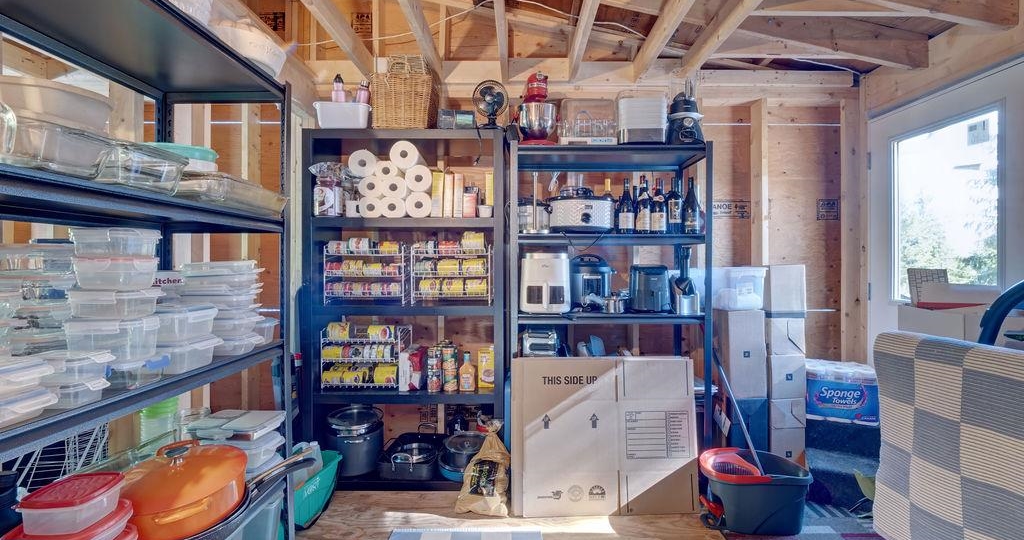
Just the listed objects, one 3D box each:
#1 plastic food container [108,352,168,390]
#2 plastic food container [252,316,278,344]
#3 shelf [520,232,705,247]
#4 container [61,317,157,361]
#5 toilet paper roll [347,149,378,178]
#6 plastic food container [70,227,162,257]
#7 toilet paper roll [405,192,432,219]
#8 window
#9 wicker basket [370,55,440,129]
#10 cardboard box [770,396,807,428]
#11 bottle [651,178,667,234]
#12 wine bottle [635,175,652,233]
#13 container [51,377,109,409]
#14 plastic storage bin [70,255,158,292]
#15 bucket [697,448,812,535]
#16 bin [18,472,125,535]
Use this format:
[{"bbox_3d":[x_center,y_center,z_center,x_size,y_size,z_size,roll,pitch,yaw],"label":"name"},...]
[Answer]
[{"bbox_3d":[-0.865,0.221,0.900,0.155,0.057,0.108,0,0,0],"label":"plastic food container"},{"bbox_3d":[-0.860,0.206,1.400,0.115,0.073,0.115,0,0,1],"label":"plastic food container"},{"bbox_3d":[0.507,-0.158,2.305,0.970,0.050,0.390,0,1,0],"label":"shelf"},{"bbox_3d":[-0.867,0.150,0.906,0.132,0.084,0.093,0,0,-1],"label":"container"},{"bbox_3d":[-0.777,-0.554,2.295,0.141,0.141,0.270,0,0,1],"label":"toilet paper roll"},{"bbox_3d":[-0.893,-0.060,0.941,0.123,0.063,0.102,0,0,0],"label":"plastic food container"},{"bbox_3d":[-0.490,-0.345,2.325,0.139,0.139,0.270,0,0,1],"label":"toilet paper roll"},{"bbox_3d":[2.140,-0.282,2.075,0.060,0.920,0.540,0,0,0],"label":"window"},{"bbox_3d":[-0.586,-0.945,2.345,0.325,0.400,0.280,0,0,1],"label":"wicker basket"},{"bbox_3d":[1.448,0.750,2.310,0.180,0.150,0.300,0,0,0],"label":"cardboard box"},{"bbox_3d":[0.770,-0.329,2.170,0.082,0.302,0.082,0,0,1],"label":"bottle"},{"bbox_3d":[0.688,-0.336,2.162,0.077,0.305,0.077,0,1,0],"label":"wine bottle"},{"bbox_3d":[-0.865,0.227,0.786,0.135,0.045,0.093,0,0,-10],"label":"container"},{"bbox_3d":[-0.902,0.006,0.953,0.120,0.073,0.120,0,0,1],"label":"plastic storage bin"},{"bbox_3d":[1.090,0.998,1.907,0.430,0.262,0.275,0,1,13],"label":"bucket"},{"bbox_3d":[-0.931,0.496,0.882,0.153,0.068,0.152,0,0,-8],"label":"bin"}]

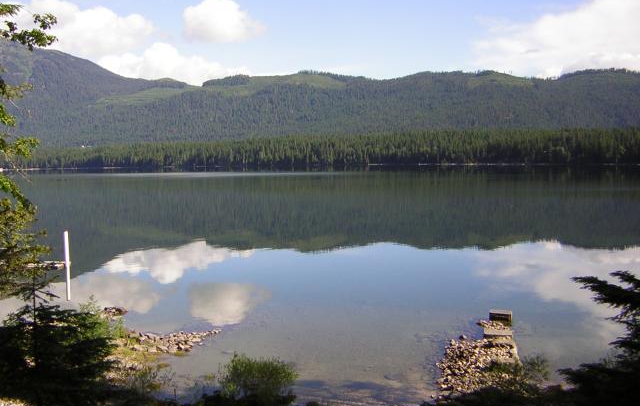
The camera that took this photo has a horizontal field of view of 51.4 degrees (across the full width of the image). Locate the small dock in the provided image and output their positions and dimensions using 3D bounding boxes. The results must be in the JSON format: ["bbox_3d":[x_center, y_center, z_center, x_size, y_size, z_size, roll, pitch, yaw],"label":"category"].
[{"bbox_3d":[7.351,4.648,27.088,0.870,0.460,0.750,0,4,14],"label":"small dock"}]

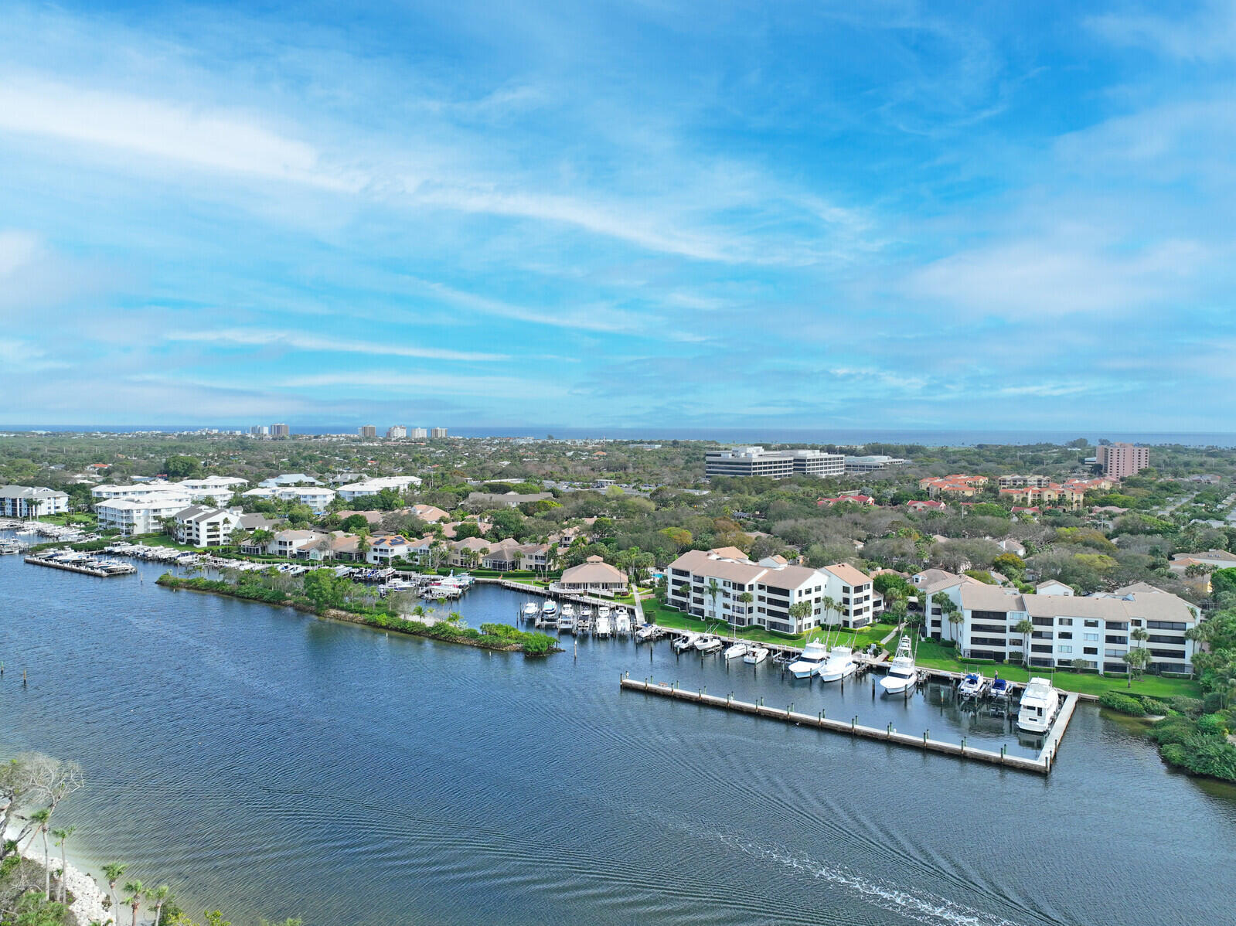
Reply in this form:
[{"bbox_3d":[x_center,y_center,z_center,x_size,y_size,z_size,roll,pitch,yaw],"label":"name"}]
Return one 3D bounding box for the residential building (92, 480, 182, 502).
[{"bbox_3d":[-263.020,18.990,475.220,25.000,14.500,40.000,2,3,40],"label":"residential building"}]

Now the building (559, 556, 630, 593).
[{"bbox_3d":[-7.170,32.620,258.690,20.500,10.000,20.000,0,3,0],"label":"building"}]

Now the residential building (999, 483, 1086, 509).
[{"bbox_3d":[252.535,20.343,513.329,46.000,14.000,30.000,1,3,20],"label":"residential building"}]

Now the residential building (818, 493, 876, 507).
[{"bbox_3d":[133.160,22.962,501.462,32.000,8.500,15.000,1,3,20],"label":"residential building"}]

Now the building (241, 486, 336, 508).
[{"bbox_3d":[-177.117,20.752,467.407,46.000,13.500,20.000,0,3,4],"label":"building"}]

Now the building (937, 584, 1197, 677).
[{"bbox_3d":[96.280,34.210,188.500,49.000,14.100,29.000,1,3,18],"label":"building"}]

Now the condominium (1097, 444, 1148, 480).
[{"bbox_3d":[479.142,-1.338,812.611,38.000,35.500,23.000,1,3,5],"label":"condominium"}]

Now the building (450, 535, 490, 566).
[{"bbox_3d":[-52.160,30.660,303.650,12.500,9.500,13.000,1,3,15],"label":"building"}]

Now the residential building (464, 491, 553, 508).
[{"bbox_3d":[-60.110,21.480,479.420,48.000,10.300,15.000,0,3,-2],"label":"residential building"}]

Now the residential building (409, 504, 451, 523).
[{"bbox_3d":[-86.130,24.770,393.490,16.500,11.000,16.000,1,3,10],"label":"residential building"}]

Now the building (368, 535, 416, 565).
[{"bbox_3d":[-80.106,31.114,306.580,10.500,9.000,15.000,2,3,27],"label":"building"}]

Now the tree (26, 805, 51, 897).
[{"bbox_3d":[-58.720,39.610,86.930,2.400,9.600,2.400,0,3,0],"label":"tree"}]

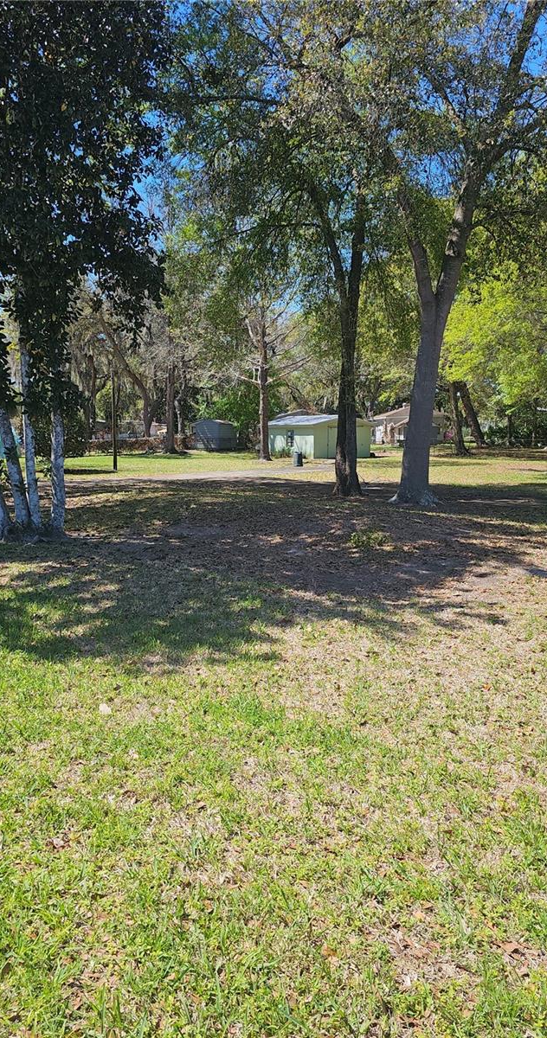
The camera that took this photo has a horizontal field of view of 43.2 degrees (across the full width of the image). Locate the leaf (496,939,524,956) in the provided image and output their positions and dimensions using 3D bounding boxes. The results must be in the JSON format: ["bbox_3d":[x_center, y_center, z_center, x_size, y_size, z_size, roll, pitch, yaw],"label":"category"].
[{"bbox_3d":[0.726,1.317,2.115,0.080,0.022,0.042,1,8,10],"label":"leaf"}]

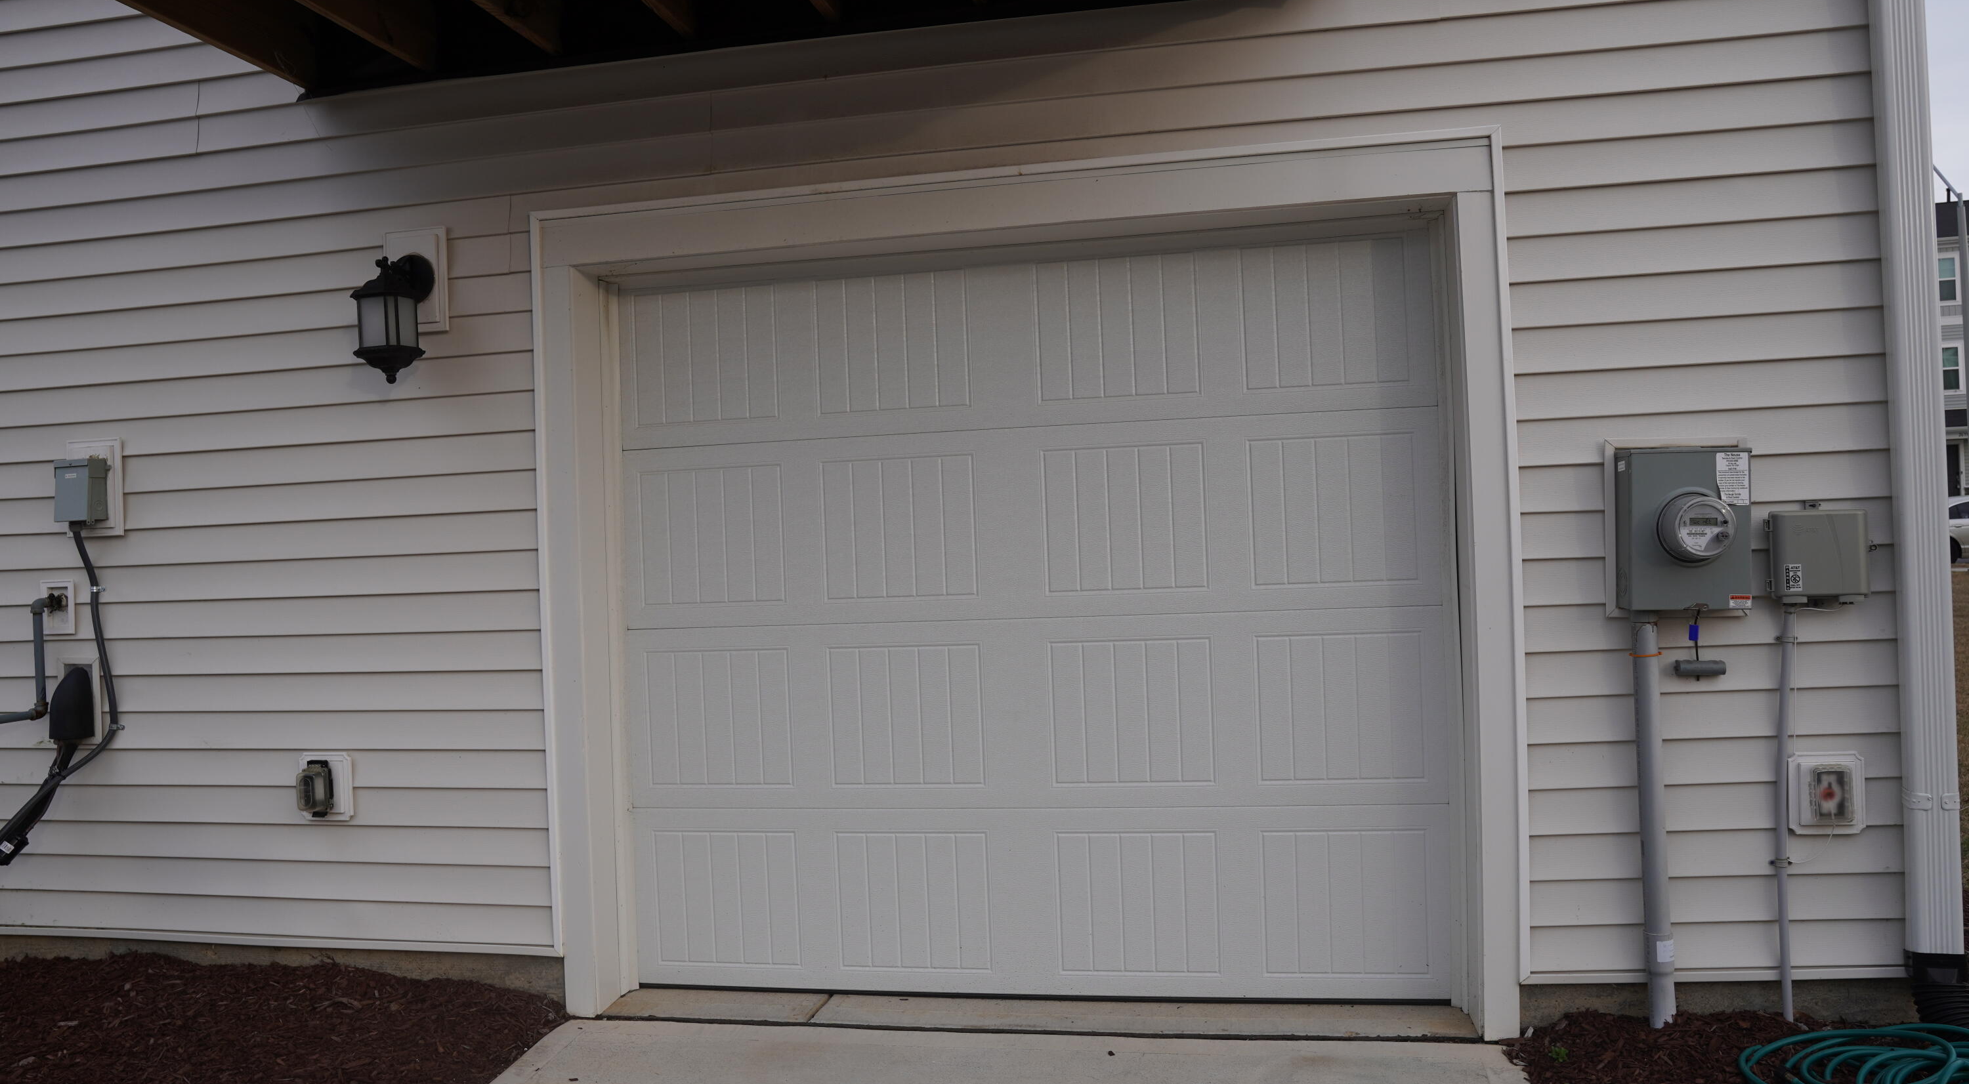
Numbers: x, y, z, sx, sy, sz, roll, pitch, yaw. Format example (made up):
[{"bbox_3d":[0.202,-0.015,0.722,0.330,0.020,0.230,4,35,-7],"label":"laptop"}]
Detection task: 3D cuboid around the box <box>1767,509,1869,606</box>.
[{"bbox_3d":[2.016,0.034,3.178,0.187,0.217,0.090,-2,0,10],"label":"box"}]

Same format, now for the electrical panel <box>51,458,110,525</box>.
[{"bbox_3d":[-2.757,-0.153,4.009,0.116,0.187,0.070,-2,0,10],"label":"electrical panel"}]

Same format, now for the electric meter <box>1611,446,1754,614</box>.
[{"bbox_3d":[1.692,-0.030,3.154,0.269,0.392,0.230,-2,0,10],"label":"electric meter"}]

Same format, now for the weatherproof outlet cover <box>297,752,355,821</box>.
[{"bbox_3d":[-1.979,0.734,3.886,0.172,0.204,0.095,-2,0,10],"label":"weatherproof outlet cover"}]

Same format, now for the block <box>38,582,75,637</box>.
[{"bbox_3d":[-2.895,0.207,4.081,0.124,0.164,0.030,-2,0,10],"label":"block"}]

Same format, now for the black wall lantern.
[{"bbox_3d":[-1.696,-0.645,3.737,0.210,0.393,0.230,-2,0,10],"label":"black wall lantern"}]

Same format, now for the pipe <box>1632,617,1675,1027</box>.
[{"bbox_3d":[1.649,0.690,3.225,0.066,1.009,0.065,-2,0,10],"label":"pipe"}]

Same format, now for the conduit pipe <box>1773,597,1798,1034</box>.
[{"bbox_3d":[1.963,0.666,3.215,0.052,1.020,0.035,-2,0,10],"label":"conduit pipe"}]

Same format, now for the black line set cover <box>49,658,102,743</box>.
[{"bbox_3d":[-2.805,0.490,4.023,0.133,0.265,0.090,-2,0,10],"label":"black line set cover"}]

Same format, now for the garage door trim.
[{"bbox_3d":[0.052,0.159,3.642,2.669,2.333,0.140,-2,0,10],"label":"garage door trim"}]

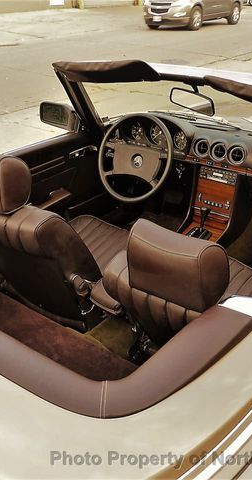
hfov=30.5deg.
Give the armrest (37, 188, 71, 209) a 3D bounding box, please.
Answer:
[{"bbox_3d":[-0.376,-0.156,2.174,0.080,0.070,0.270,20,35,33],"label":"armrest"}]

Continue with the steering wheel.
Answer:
[{"bbox_3d":[0.051,-0.391,2.204,0.405,0.405,0.100,20,13,31],"label":"steering wheel"}]

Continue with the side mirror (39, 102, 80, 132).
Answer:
[{"bbox_3d":[-0.329,-0.615,2.274,0.210,0.120,0.120,15,33,24],"label":"side mirror"}]

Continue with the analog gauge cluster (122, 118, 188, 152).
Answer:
[{"bbox_3d":[0.146,-0.516,2.290,0.360,0.140,0.065,20,27,33],"label":"analog gauge cluster"}]

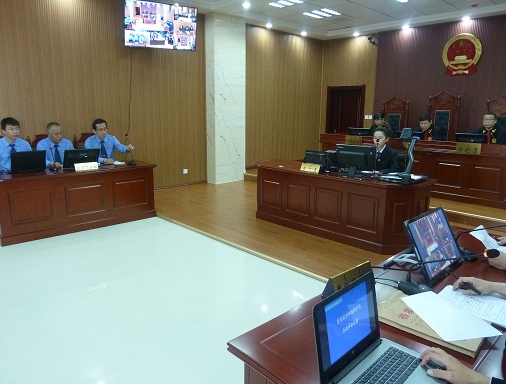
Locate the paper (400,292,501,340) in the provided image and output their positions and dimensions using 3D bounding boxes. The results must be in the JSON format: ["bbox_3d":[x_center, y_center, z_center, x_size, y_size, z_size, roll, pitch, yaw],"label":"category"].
[{"bbox_3d":[0.748,0.469,1.428,0.210,0.010,0.297,-3,17,-18],"label":"paper"}]

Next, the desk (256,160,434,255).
[{"bbox_3d":[0.952,0.109,4.880,0.830,0.760,2.470,-11,16,-43],"label":"desk"}]

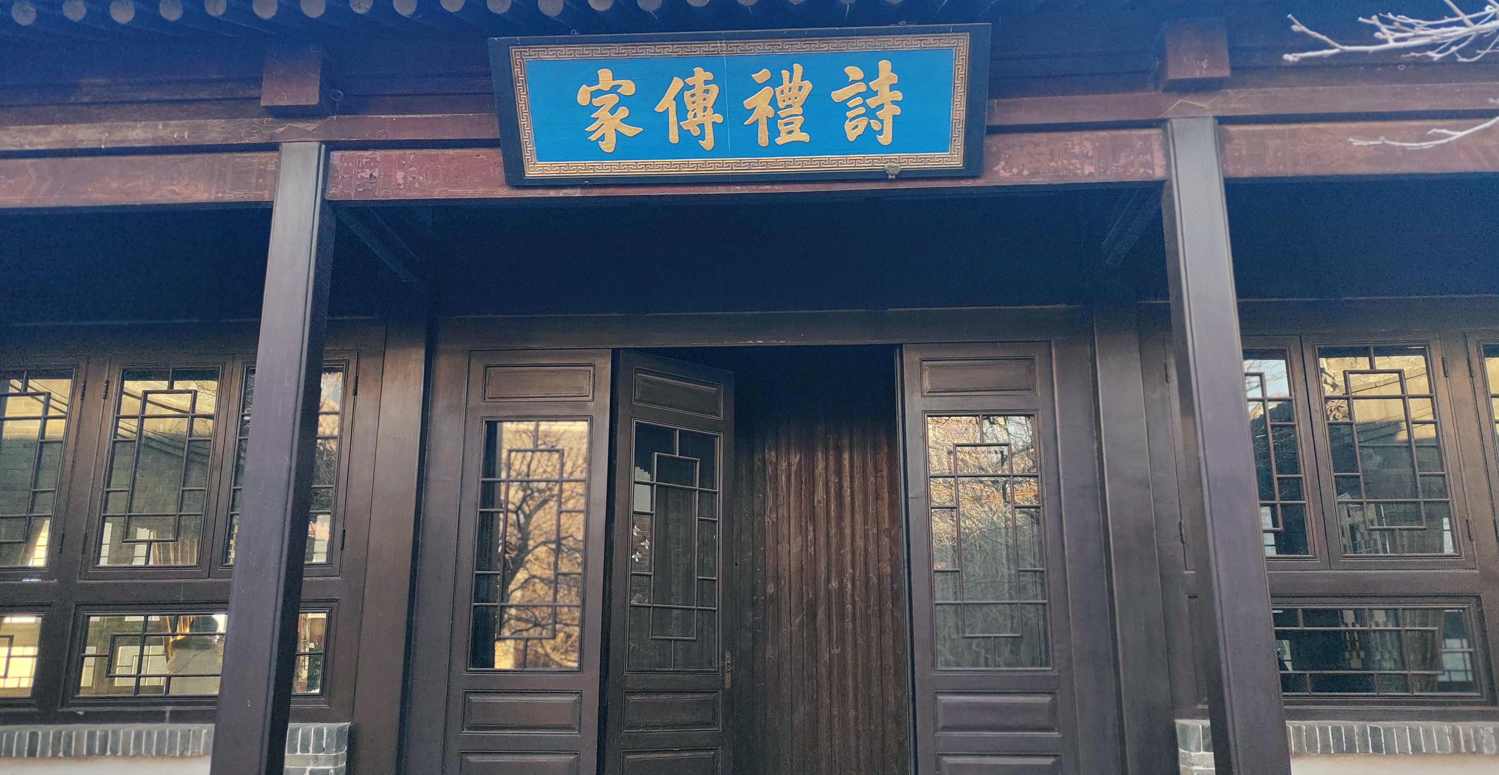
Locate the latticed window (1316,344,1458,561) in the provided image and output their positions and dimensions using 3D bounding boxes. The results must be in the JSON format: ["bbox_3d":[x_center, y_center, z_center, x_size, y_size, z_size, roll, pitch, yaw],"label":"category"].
[{"bbox_3d":[3.089,0.301,5.692,0.541,1.030,0.060,-1,-15,3],"label":"latticed window"}]

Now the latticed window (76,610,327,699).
[{"bbox_3d":[-2.693,1.314,5.770,1.276,0.418,0.060,-1,-15,3],"label":"latticed window"}]

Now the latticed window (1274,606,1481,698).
[{"bbox_3d":[2.726,1.233,5.469,1.264,0.412,0.060,-1,-15,3],"label":"latticed window"}]

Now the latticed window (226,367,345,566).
[{"bbox_3d":[-2.367,0.399,5.992,0.535,1.018,0.060,-1,-15,3],"label":"latticed window"}]

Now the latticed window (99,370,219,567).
[{"bbox_3d":[-3.023,0.408,6.028,0.526,1.021,0.060,-1,-15,3],"label":"latticed window"}]

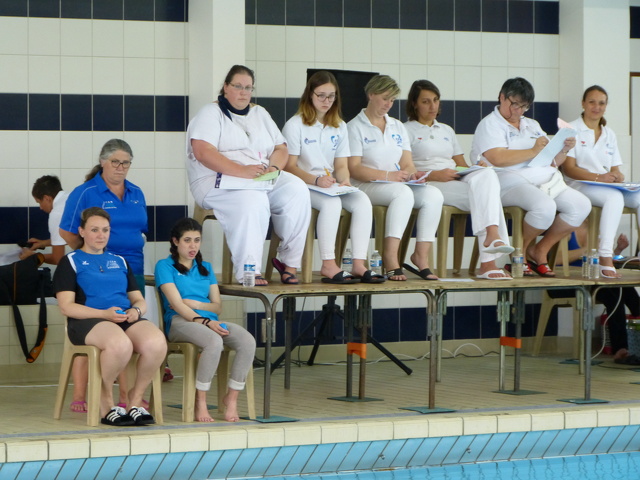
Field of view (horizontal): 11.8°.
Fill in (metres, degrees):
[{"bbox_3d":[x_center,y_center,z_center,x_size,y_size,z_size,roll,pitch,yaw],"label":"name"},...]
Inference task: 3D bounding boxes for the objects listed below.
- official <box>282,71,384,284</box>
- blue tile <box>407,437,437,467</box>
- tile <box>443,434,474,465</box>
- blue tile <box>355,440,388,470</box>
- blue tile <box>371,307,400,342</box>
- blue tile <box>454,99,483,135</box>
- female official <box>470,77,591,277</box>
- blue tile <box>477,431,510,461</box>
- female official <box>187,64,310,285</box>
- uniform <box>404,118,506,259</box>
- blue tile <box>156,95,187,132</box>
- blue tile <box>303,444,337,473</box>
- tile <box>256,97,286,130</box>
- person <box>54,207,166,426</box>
[{"bbox_3d":[0.101,-0.378,18.129,0.460,1.250,0.620,-1,2,-35],"label":"official"},{"bbox_3d":[0.602,1.221,17.730,0.122,0.245,0.012,-1,47,-35],"label":"blue tile"},{"bbox_3d":[0.814,1.219,18.020,0.122,0.245,0.010,-1,46,-34],"label":"tile"},{"bbox_3d":[0.294,1.234,17.718,0.120,0.010,0.245,-1,-43,-34],"label":"blue tile"},{"bbox_3d":[0.475,0.624,22.554,0.247,0.250,0.010,-1,2,-34],"label":"blue tile"},{"bbox_3d":[1.094,-0.911,22.944,0.247,0.250,0.010,-1,2,-34],"label":"blue tile"},{"bbox_3d":[1.385,-0.420,20.450,0.600,1.310,0.760,-1,2,-37],"label":"female official"},{"bbox_3d":[1.021,1.216,18.161,0.122,0.245,0.010,-1,46,-34],"label":"blue tile"},{"bbox_3d":[-0.389,-0.382,17.834,0.630,1.270,0.700,-1,2,-35],"label":"female official"},{"bbox_3d":[0.893,-0.322,20.200,0.460,0.930,0.640,-1,2,-33],"label":"uniform"},{"bbox_3d":[-1.023,-0.863,21.159,0.245,0.245,0.012,-1,2,-35],"label":"blue tile"},{"bbox_3d":[-0.011,1.231,17.456,0.122,0.245,0.010,-1,46,-34],"label":"blue tile"},{"bbox_3d":[-0.342,-0.873,21.636,0.245,0.245,0.012,-1,2,-35],"label":"tile"},{"bbox_3d":[-1.189,0.417,17.145,0.540,1.200,0.620,-1,2,-35],"label":"person"}]

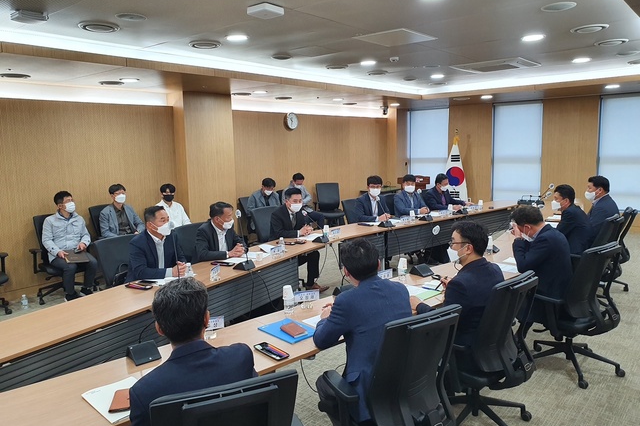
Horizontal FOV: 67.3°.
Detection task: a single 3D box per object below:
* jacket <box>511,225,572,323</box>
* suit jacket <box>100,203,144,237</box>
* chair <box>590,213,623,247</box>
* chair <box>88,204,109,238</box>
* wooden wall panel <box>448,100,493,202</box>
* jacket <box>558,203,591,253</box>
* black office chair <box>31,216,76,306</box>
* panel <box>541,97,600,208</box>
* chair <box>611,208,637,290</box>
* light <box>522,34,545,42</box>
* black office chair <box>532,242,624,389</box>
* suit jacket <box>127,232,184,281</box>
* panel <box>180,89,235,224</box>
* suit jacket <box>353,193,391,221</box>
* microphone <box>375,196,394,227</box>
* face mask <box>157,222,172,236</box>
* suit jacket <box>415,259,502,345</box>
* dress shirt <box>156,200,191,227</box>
[{"bbox_3d":[1.724,0.402,3.690,0.500,0.640,0.500,-6,9,-32],"label":"jacket"},{"bbox_3d":[-2.407,0.184,5.807,0.520,0.600,0.420,-6,9,-30],"label":"suit jacket"},{"bbox_3d":[2.691,0.505,4.866,0.640,0.970,0.640,-9,11,-43],"label":"chair"},{"bbox_3d":[-2.444,0.446,5.962,0.620,1.020,0.640,6,11,41],"label":"chair"},{"bbox_3d":[3.408,-1.131,10.903,1.030,2.540,0.120,6,11,41],"label":"wooden wall panel"},{"bbox_3d":[2.510,0.244,4.742,0.500,0.640,0.470,-7,10,-37],"label":"jacket"},{"bbox_3d":[-2.991,0.507,5.649,0.640,0.970,0.640,3,9,30],"label":"black office chair"},{"bbox_3d":[4.945,-0.972,9.541,1.030,2.540,0.120,6,11,41],"label":"panel"},{"bbox_3d":[3.219,0.407,5.500,0.630,1.000,0.640,6,11,41],"label":"chair"},{"bbox_3d":[2.157,-1.771,4.856,0.215,0.050,0.215,6,11,41],"label":"light"},{"bbox_3d":[1.905,0.687,3.604,0.660,0.970,0.660,-7,10,-36],"label":"black office chair"},{"bbox_3d":[-1.338,0.435,3.956,0.500,0.630,0.500,3,9,31],"label":"suit jacket"},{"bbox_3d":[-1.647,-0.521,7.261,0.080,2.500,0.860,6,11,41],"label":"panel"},{"bbox_3d":[0.651,0.060,6.121,0.490,0.620,0.400,-5,9,-24],"label":"suit jacket"},{"bbox_3d":[0.797,-0.018,5.874,0.150,0.310,0.340,-4,8,-21],"label":"microphone"},{"bbox_3d":[-1.274,0.127,3.933,0.085,0.115,0.125,1,8,16],"label":"face mask"},{"bbox_3d":[0.903,0.556,2.830,0.500,0.630,0.500,-6,9,-31],"label":"suit jacket"},{"bbox_3d":[-1.961,0.106,6.301,0.520,0.600,0.400,-5,9,-25],"label":"dress shirt"}]

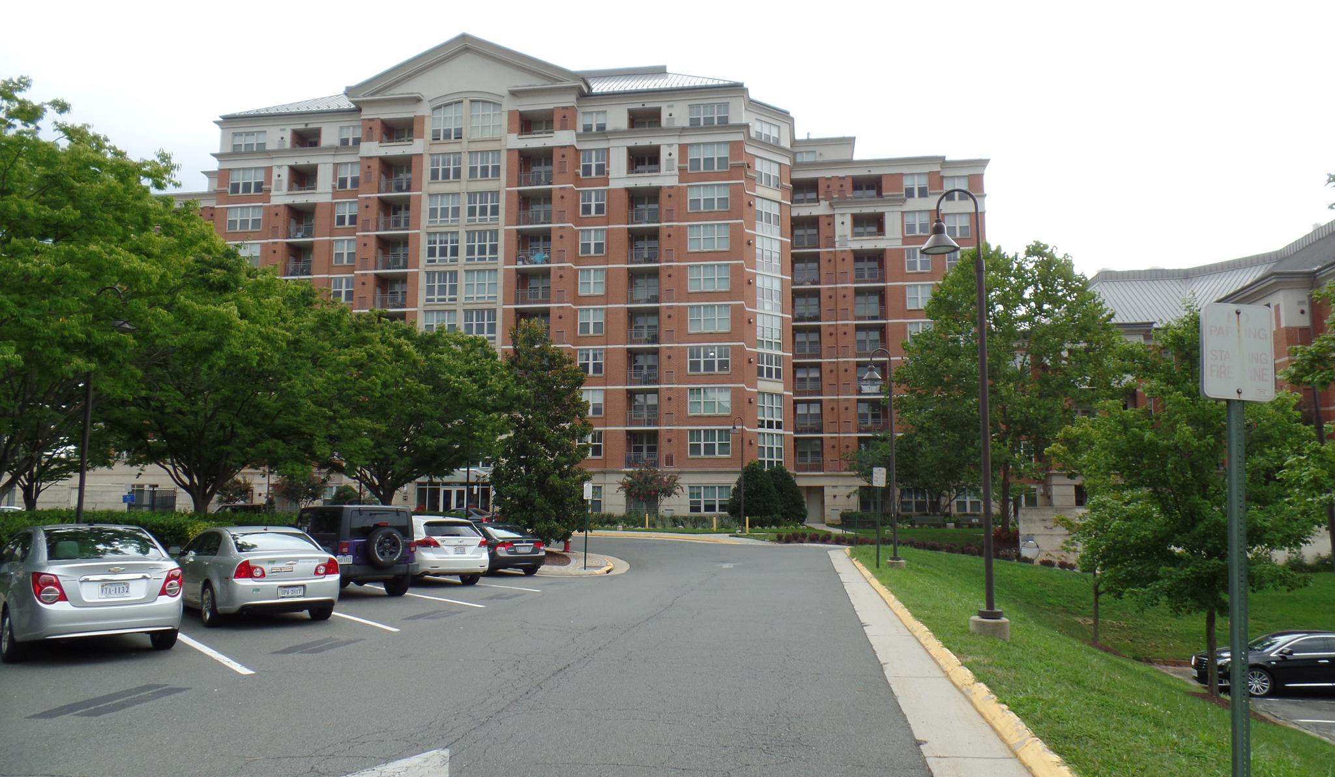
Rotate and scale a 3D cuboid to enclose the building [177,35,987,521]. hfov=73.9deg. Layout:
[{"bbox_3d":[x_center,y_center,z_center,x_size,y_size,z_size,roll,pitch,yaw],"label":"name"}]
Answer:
[{"bbox_3d":[-9.053,-7.256,75.461,70.000,36.700,25.000,-1,-7,8],"label":"building"}]

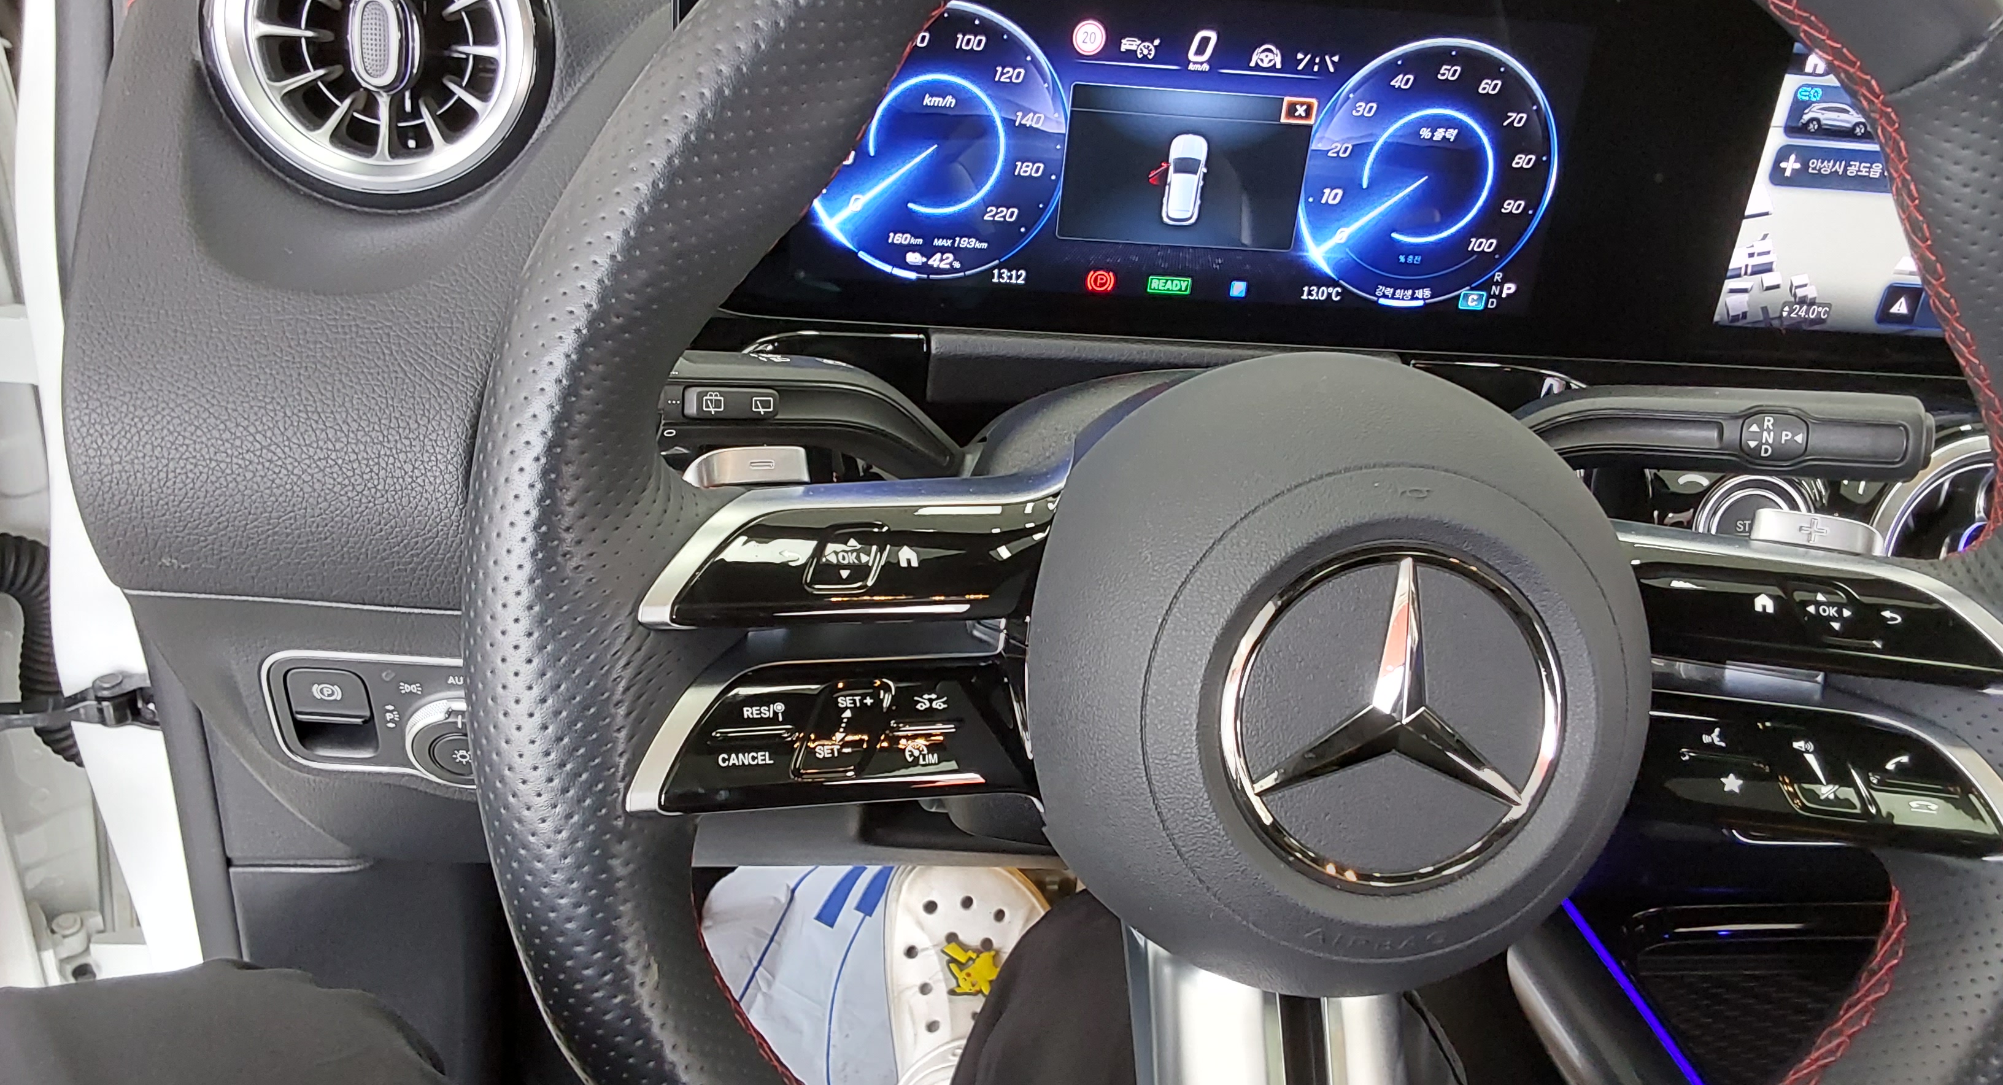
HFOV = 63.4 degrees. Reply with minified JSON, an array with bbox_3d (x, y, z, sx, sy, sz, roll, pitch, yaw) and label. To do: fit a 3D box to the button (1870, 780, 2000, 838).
[{"bbox_3d":[0.206,0.059,0.358,0.026,0.011,0.005,5,-4,10],"label":"button"}]

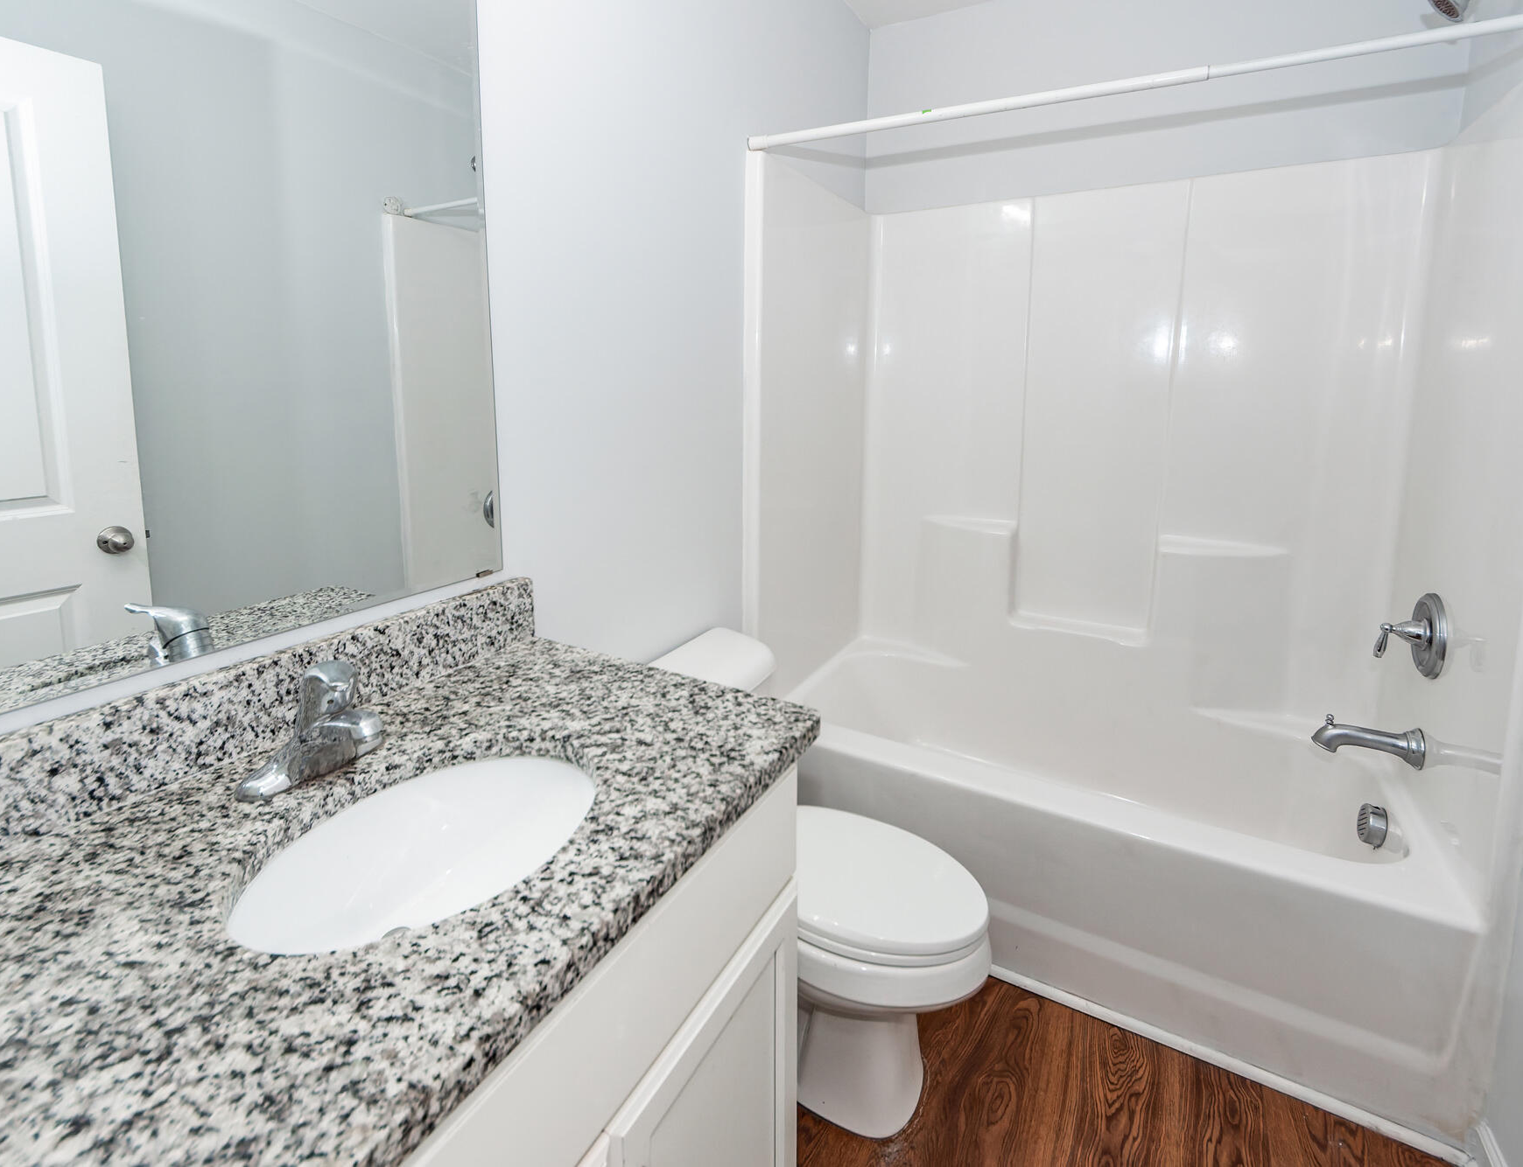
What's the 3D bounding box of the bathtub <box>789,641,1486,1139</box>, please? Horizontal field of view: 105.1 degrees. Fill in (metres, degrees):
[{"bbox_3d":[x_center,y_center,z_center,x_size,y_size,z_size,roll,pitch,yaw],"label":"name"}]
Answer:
[{"bbox_3d":[0.811,0.672,1.723,1.520,0.437,0.734,6,13,34],"label":"bathtub"}]

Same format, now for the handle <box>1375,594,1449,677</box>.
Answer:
[{"bbox_3d":[1.389,0.108,1.262,0.092,0.168,0.168,6,13,34],"label":"handle"}]

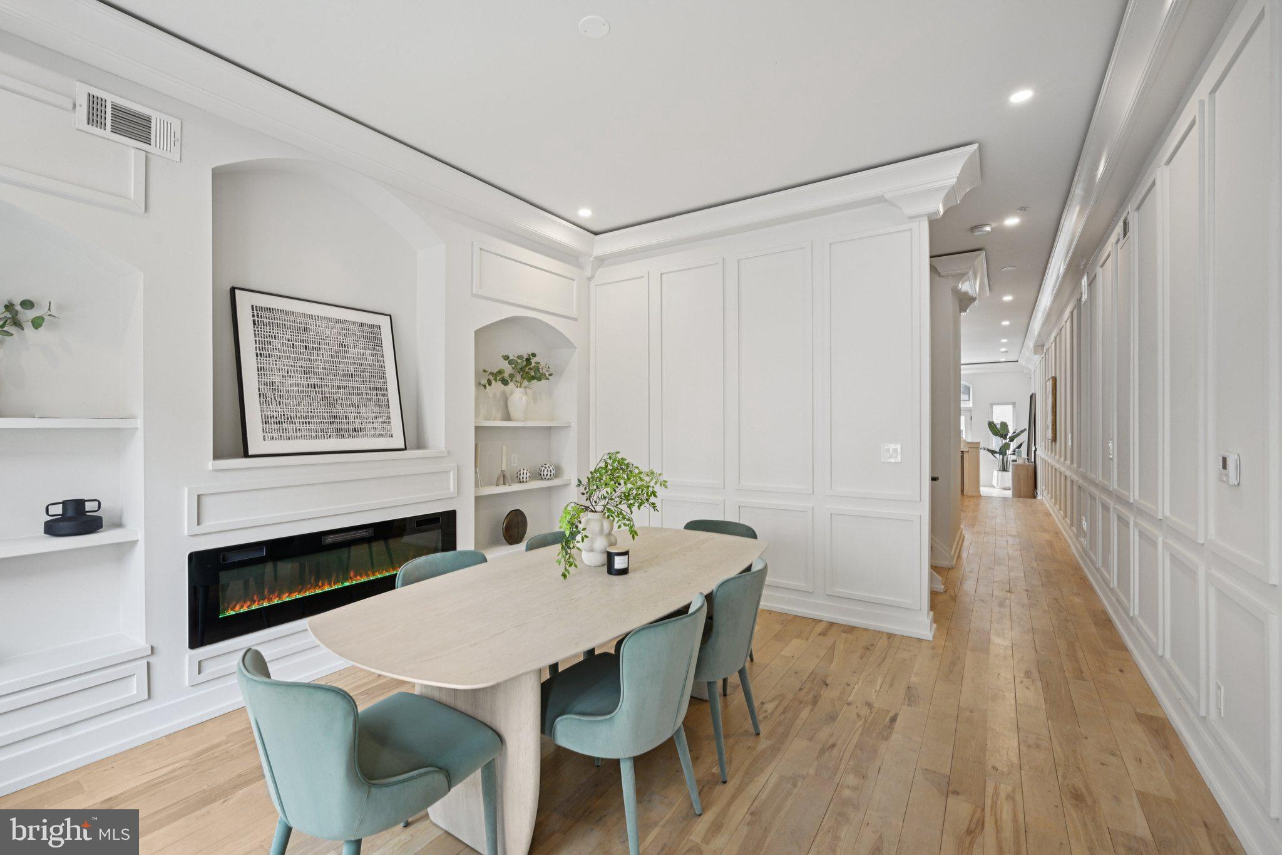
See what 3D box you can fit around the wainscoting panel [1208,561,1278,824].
[{"bbox_3d":[2.167,0.911,1.942,0.024,0.643,0.620,0,0,34],"label":"wainscoting panel"}]

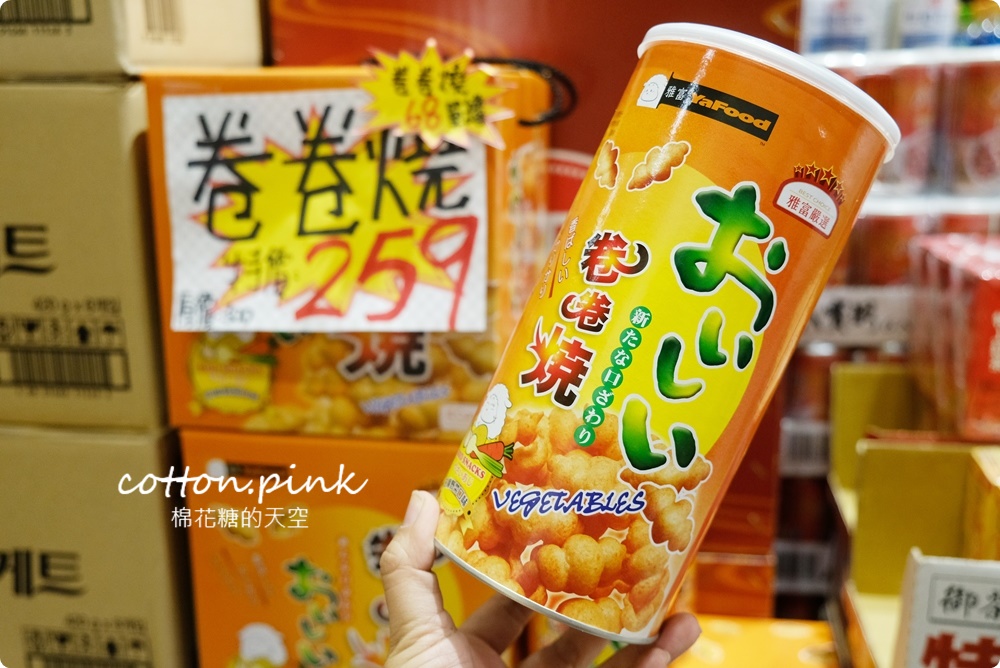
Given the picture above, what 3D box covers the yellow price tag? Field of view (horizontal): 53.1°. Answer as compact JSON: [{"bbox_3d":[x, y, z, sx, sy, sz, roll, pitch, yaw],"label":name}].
[{"bbox_3d":[-0.037,-0.140,0.588,0.094,0.066,0.005,2,13,9],"label":"yellow price tag"}]

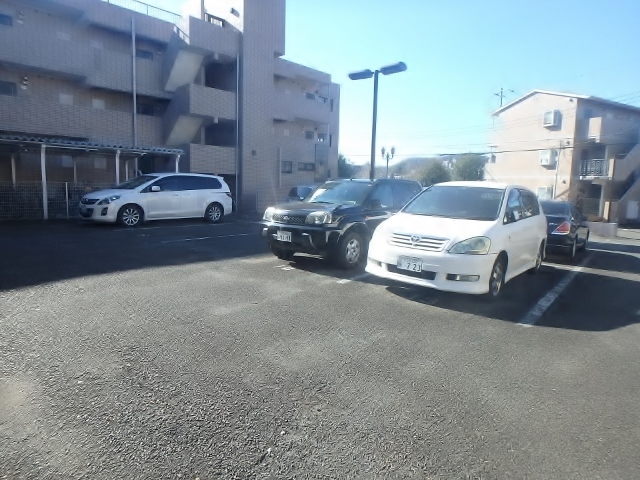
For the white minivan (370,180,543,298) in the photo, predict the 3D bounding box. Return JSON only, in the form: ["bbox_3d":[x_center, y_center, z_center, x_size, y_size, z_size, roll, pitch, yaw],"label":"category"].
[{"bbox_3d":[2.630,-0.210,6.700,1.760,1.660,4.660,7,8,39],"label":"white minivan"}]

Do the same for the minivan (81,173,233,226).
[{"bbox_3d":[-5.360,-1.430,13.280,1.850,1.690,4.870,8,8,39],"label":"minivan"}]

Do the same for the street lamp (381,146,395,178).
[{"bbox_3d":[5.056,-4.294,29.000,1.020,5.200,0.320,3,6,11],"label":"street lamp"}]

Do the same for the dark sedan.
[{"bbox_3d":[6.650,-0.450,11.350,1.765,1.475,4.770,7,8,39],"label":"dark sedan"}]

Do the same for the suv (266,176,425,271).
[{"bbox_3d":[0.790,-0.485,8.300,1.765,1.690,4.450,7,8,39],"label":"suv"}]

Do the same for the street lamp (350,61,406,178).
[{"bbox_3d":[1.572,-2.496,11.464,1.920,4.950,0.320,7,8,39],"label":"street lamp"}]

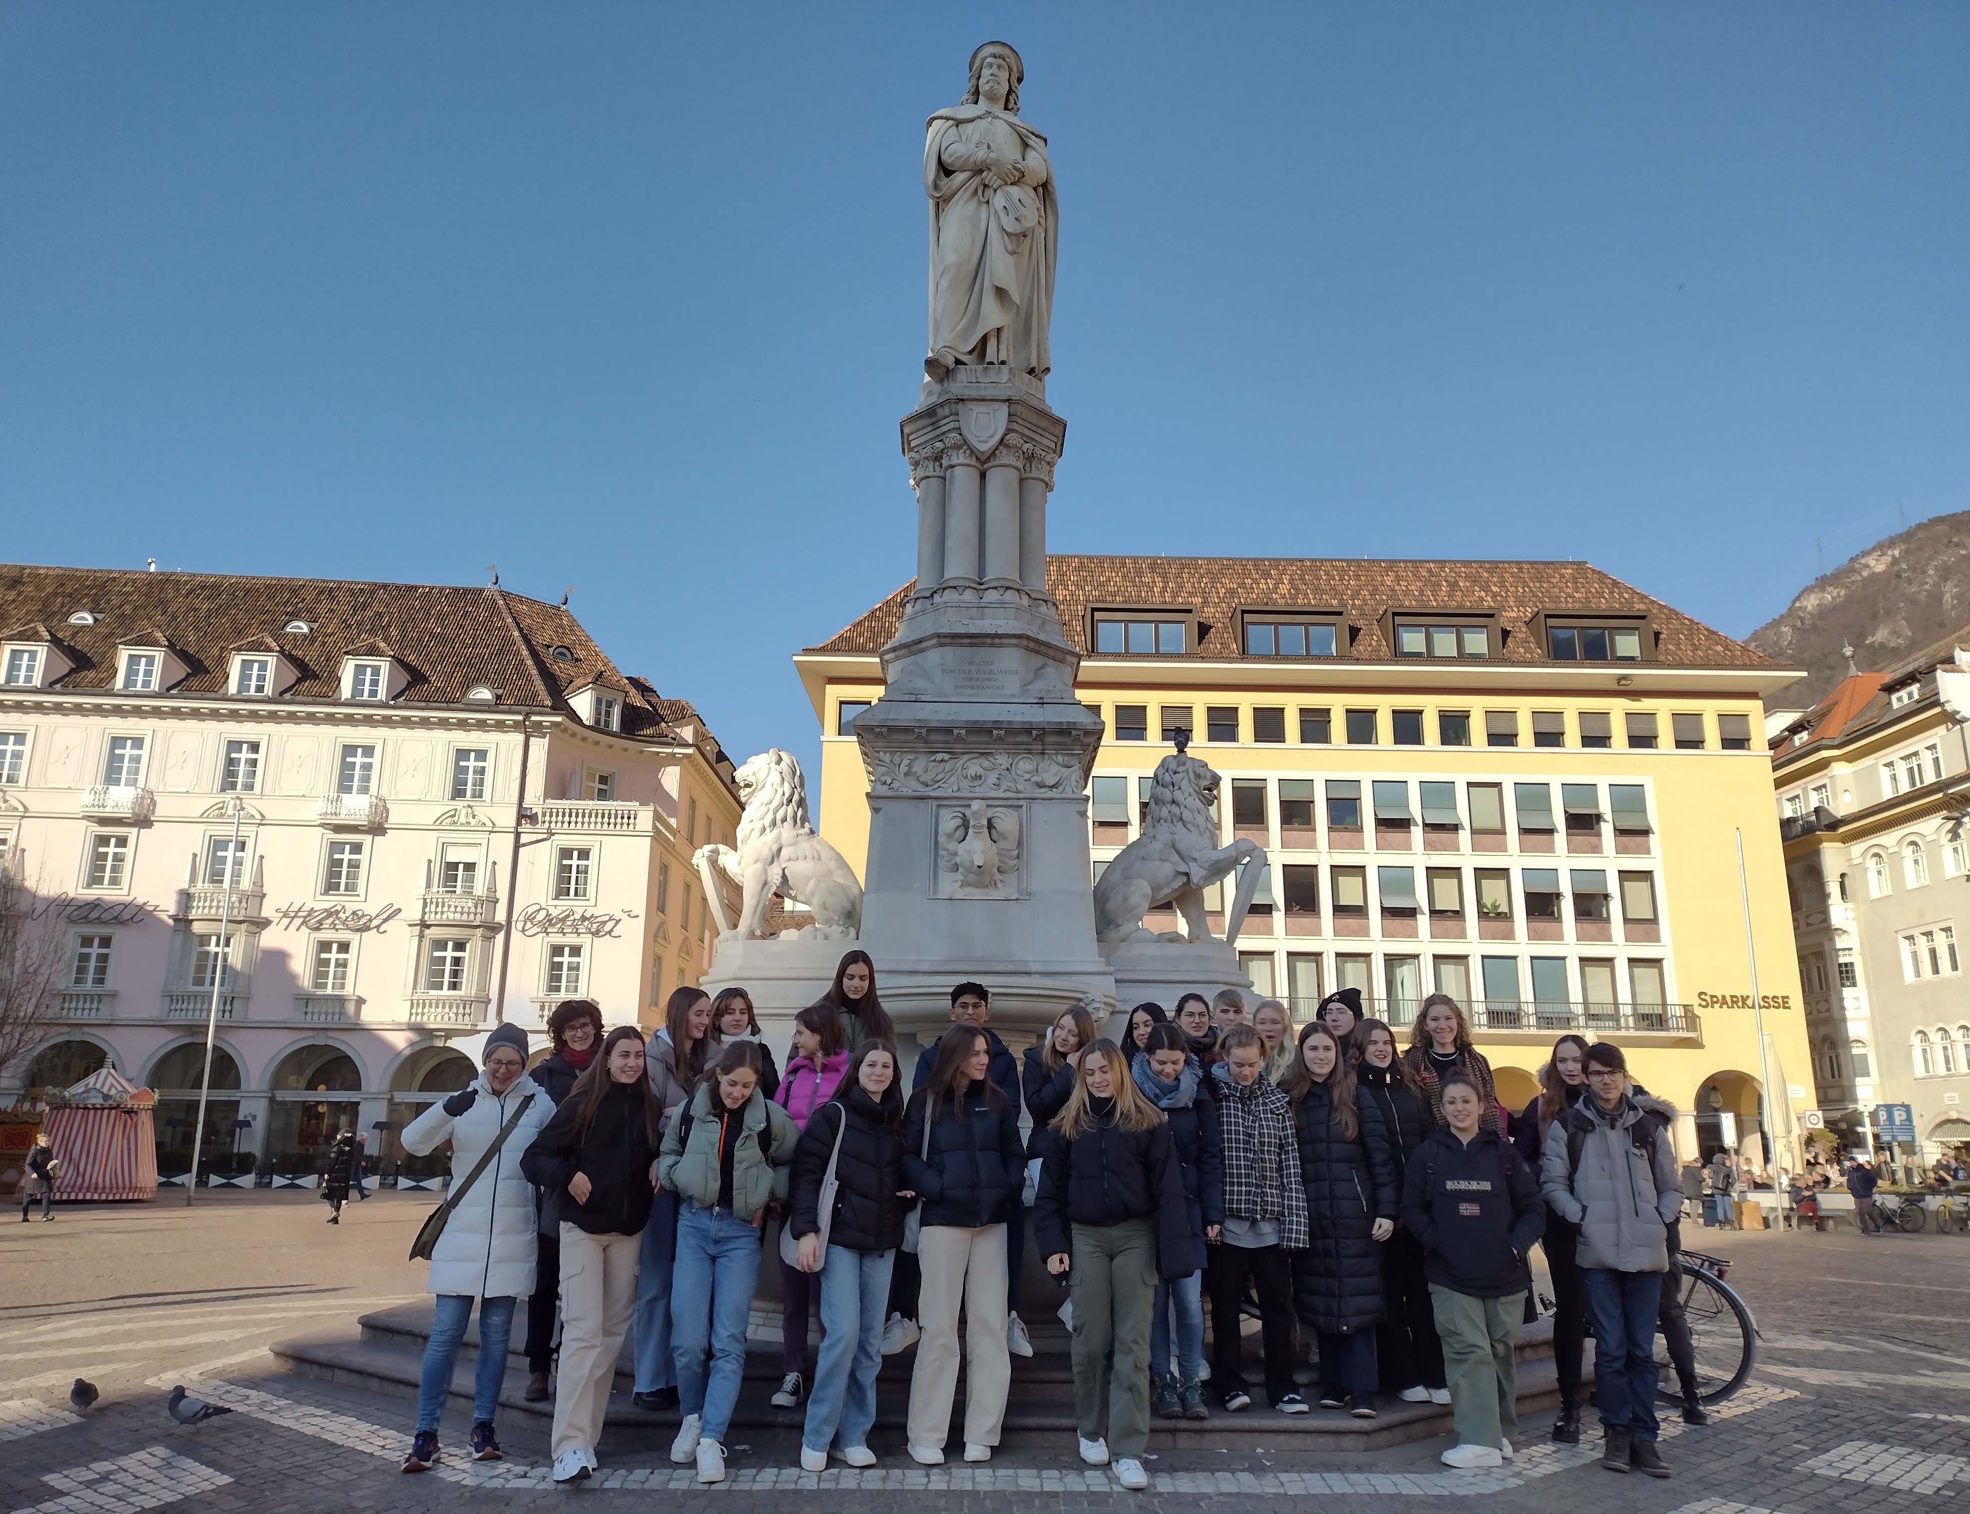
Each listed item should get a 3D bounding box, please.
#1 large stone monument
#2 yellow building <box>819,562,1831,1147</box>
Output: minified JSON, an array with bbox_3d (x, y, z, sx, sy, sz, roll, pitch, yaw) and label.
[{"bbox_3d":[0.002,-1.122,11.467,4.000,9.790,3.200,1,-15,0],"label":"large stone monument"},{"bbox_3d":[12.216,4.719,66.704,39.518,28.344,14.000,1,-15,-1],"label":"yellow building"}]

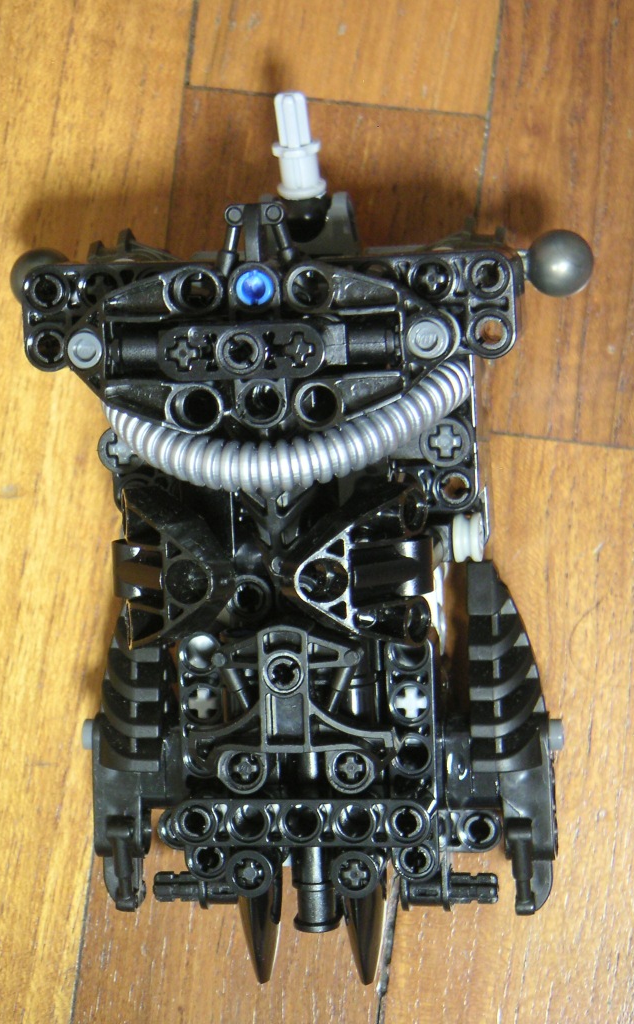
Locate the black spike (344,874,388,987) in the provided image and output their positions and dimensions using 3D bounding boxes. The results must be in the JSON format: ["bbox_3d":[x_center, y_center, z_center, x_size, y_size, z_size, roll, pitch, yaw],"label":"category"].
[{"bbox_3d":[0.007,0.062,0.446,0.007,0.007,0.023,-2,93,8],"label":"black spike"}]

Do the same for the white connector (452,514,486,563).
[{"bbox_3d":[0.023,0.004,0.430,0.004,0.007,0.007,-2,93,10],"label":"white connector"}]

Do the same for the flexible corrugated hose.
[{"bbox_3d":[-0.004,-0.012,0.409,0.053,0.017,0.020,-2,93,8],"label":"flexible corrugated hose"}]

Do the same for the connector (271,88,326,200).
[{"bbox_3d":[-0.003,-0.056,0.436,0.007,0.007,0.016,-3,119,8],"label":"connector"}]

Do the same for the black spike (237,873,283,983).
[{"bbox_3d":[-0.009,0.062,0.447,0.007,0.007,0.023,-2,93,8],"label":"black spike"}]

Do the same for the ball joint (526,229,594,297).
[{"bbox_3d":[0.037,-0.038,0.433,0.010,0.010,0.010,-2,93,8],"label":"ball joint"}]

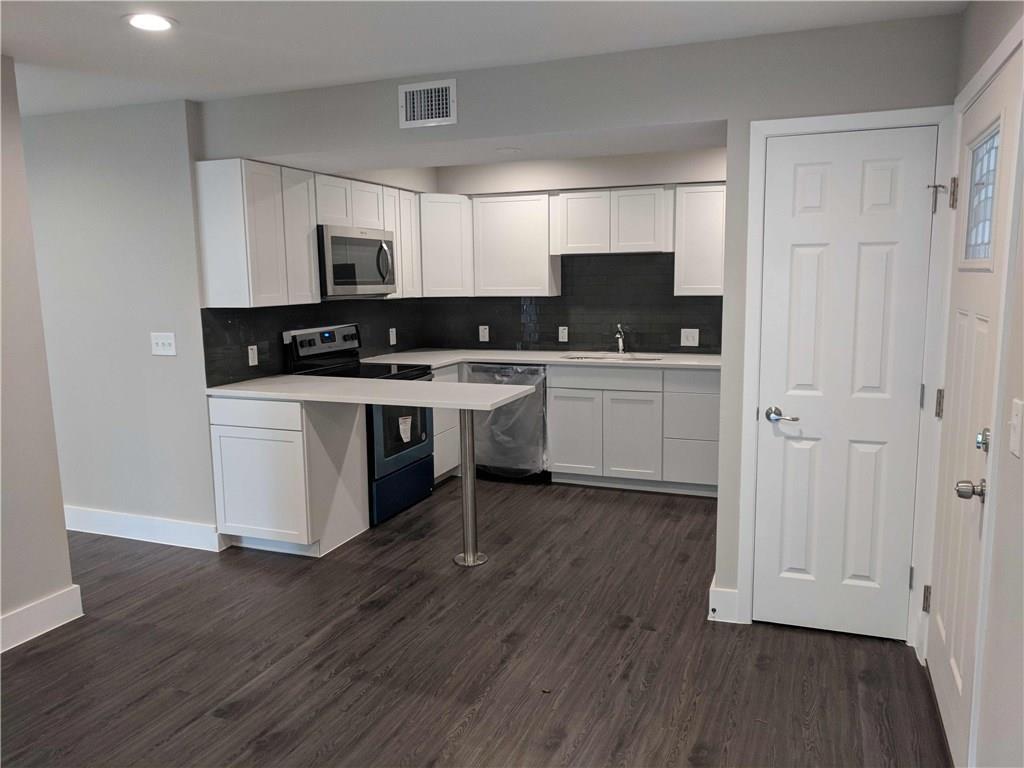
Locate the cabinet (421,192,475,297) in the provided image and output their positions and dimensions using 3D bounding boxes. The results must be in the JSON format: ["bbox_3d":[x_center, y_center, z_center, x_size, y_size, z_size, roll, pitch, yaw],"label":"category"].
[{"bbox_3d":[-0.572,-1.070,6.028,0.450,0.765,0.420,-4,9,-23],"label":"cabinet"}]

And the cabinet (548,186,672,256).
[{"bbox_3d":[0.763,-1.188,5.659,0.925,0.463,0.320,2,8,21],"label":"cabinet"}]

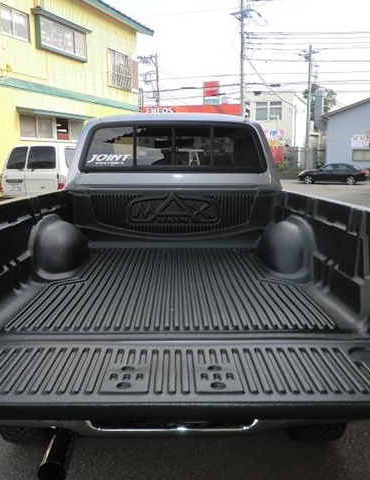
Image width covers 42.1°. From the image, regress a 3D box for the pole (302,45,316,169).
[{"bbox_3d":[10.728,-11.057,41.783,1.050,11.284,0.600,0,9,0],"label":"pole"}]

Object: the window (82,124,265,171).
[{"bbox_3d":[-0.079,-0.633,3.286,1.250,0.331,0.070,-1,-7,-2],"label":"window"}]

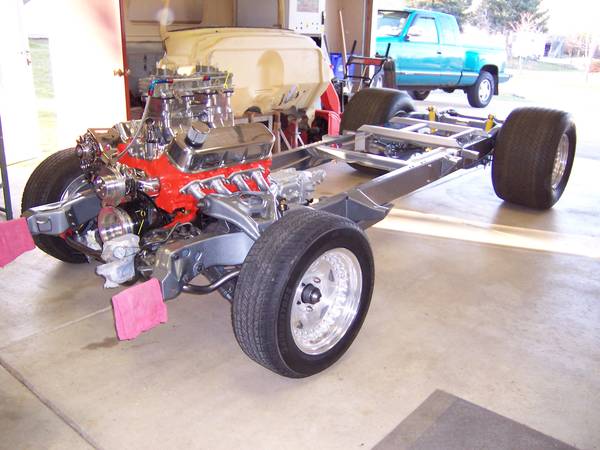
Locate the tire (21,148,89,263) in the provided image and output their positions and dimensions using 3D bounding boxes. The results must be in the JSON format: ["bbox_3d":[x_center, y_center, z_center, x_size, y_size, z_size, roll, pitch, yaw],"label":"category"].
[{"bbox_3d":[-1.151,-0.101,3.124,0.205,0.638,0.638,19,26,39],"label":"tire"}]

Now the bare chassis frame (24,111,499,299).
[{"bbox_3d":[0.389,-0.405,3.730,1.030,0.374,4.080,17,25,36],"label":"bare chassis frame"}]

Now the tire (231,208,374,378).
[{"bbox_3d":[0.033,0.265,2.228,0.205,0.638,0.638,19,26,39],"label":"tire"}]

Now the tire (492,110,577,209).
[{"bbox_3d":[1.786,-0.511,4.349,0.402,0.733,0.733,17,25,36],"label":"tire"}]

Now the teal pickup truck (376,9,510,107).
[{"bbox_3d":[2.170,-3.360,11.600,5.500,1.860,1.950,-13,24,-43],"label":"teal pickup truck"}]

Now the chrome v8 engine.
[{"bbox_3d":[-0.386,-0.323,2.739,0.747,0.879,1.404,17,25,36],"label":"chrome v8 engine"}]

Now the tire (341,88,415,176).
[{"bbox_3d":[0.712,-0.843,5.162,0.402,0.733,0.733,17,25,36],"label":"tire"}]

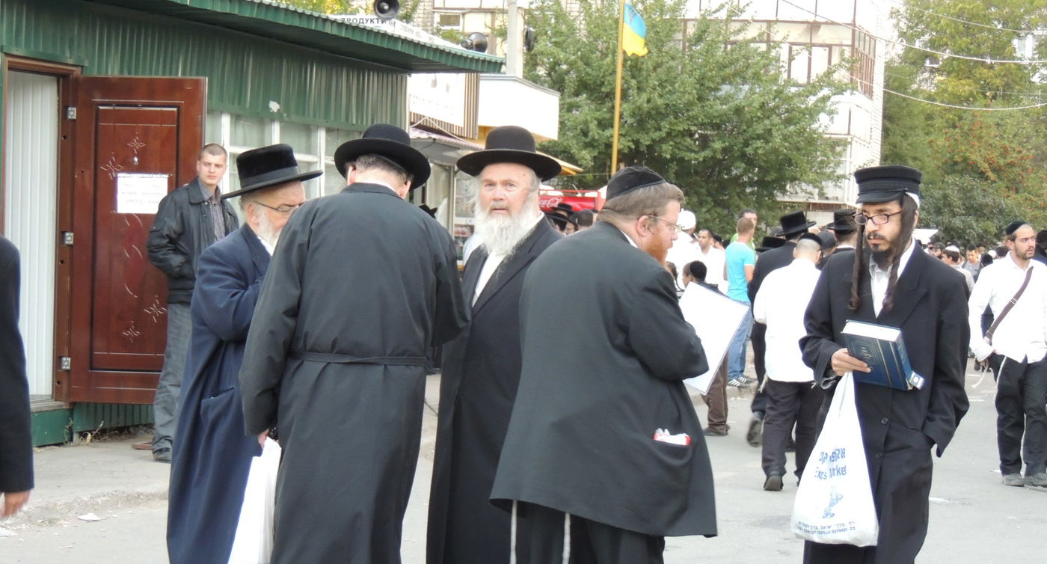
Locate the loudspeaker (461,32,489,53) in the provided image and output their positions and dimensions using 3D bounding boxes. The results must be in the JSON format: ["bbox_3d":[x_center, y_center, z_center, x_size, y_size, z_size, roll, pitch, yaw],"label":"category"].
[{"bbox_3d":[-0.562,-2.803,32.000,0.260,0.260,0.280,2,0,35],"label":"loudspeaker"}]

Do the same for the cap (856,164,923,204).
[{"bbox_3d":[1.161,-0.308,8.650,0.250,0.120,0.215,-5,5,-45],"label":"cap"}]

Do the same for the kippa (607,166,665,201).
[{"bbox_3d":[0.317,-0.296,7.850,0.175,0.072,0.170,-18,0,0],"label":"kippa"}]

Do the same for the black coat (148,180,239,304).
[{"bbox_3d":[-1.831,-0.229,15.100,0.530,0.690,0.340,1,1,-40],"label":"black coat"}]

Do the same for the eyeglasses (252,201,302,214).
[{"bbox_3d":[-0.797,-0.242,8.800,0.140,0.042,0.140,18,9,30],"label":"eyeglasses"}]

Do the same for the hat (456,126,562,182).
[{"bbox_3d":[-0.042,-0.440,8.950,0.345,0.140,0.365,2,-14,17],"label":"hat"}]

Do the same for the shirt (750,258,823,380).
[{"bbox_3d":[1.731,0.242,17.700,0.480,0.790,0.300,2,0,22],"label":"shirt"}]

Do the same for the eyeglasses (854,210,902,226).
[{"bbox_3d":[1.118,-0.207,8.473,0.140,0.040,0.140,2,10,39],"label":"eyeglasses"}]

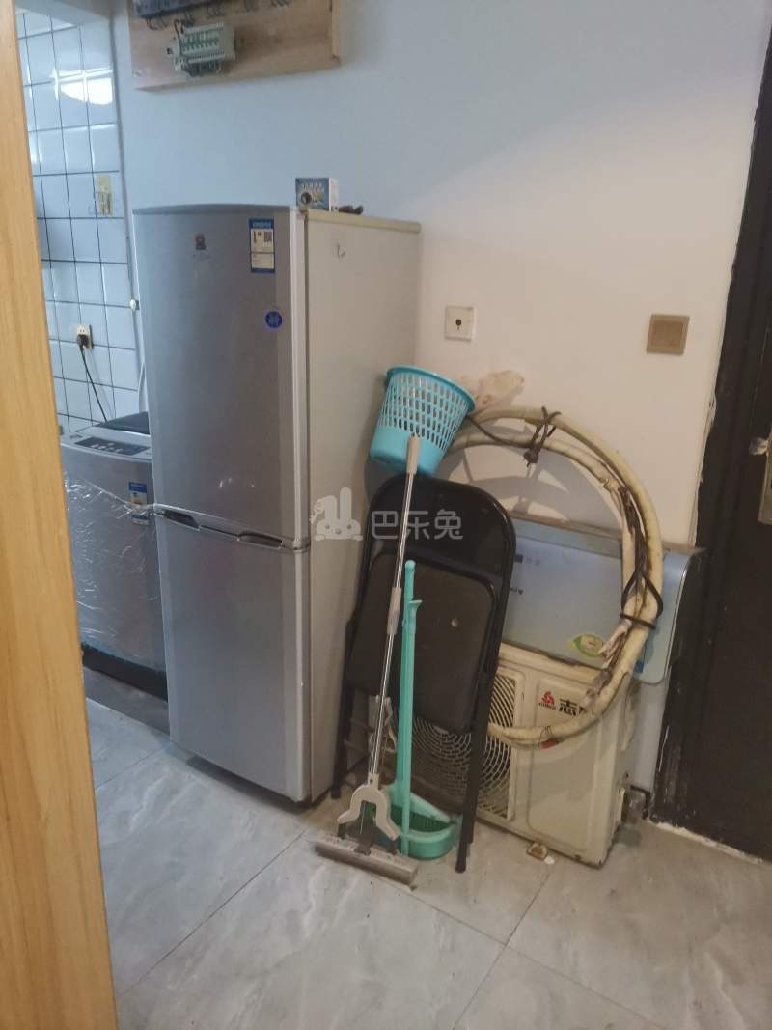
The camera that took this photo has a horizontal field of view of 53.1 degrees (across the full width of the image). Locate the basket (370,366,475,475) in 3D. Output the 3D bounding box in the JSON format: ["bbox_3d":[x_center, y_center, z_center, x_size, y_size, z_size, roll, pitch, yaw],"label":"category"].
[{"bbox_3d":[0.086,-0.241,2.075,0.250,0.235,0.250,19,-8,3],"label":"basket"}]

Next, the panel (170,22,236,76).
[{"bbox_3d":[-0.531,-1.373,2.288,0.195,0.110,0.065,13,21,31],"label":"panel"}]

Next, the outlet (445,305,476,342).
[{"bbox_3d":[0.199,-0.521,2.107,0.086,0.086,0.012,13,21,31],"label":"outlet"}]

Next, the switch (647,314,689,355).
[{"bbox_3d":[0.663,-0.422,1.818,0.087,0.087,0.012,13,21,31],"label":"switch"}]

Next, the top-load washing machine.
[{"bbox_3d":[-0.741,0.096,2.630,0.510,0.840,0.500,13,21,31],"label":"top-load washing machine"}]

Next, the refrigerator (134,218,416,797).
[{"bbox_3d":[-0.284,-0.024,2.205,0.537,1.550,0.515,13,21,32],"label":"refrigerator"}]

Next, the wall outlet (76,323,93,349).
[{"bbox_3d":[-1.152,-0.678,2.955,0.085,0.088,0.015,13,21,31],"label":"wall outlet"}]

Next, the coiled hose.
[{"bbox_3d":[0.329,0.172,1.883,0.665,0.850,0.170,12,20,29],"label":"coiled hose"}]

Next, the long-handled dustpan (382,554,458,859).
[{"bbox_3d":[0.064,0.479,1.946,0.270,0.775,0.200,13,21,31],"label":"long-handled dustpan"}]

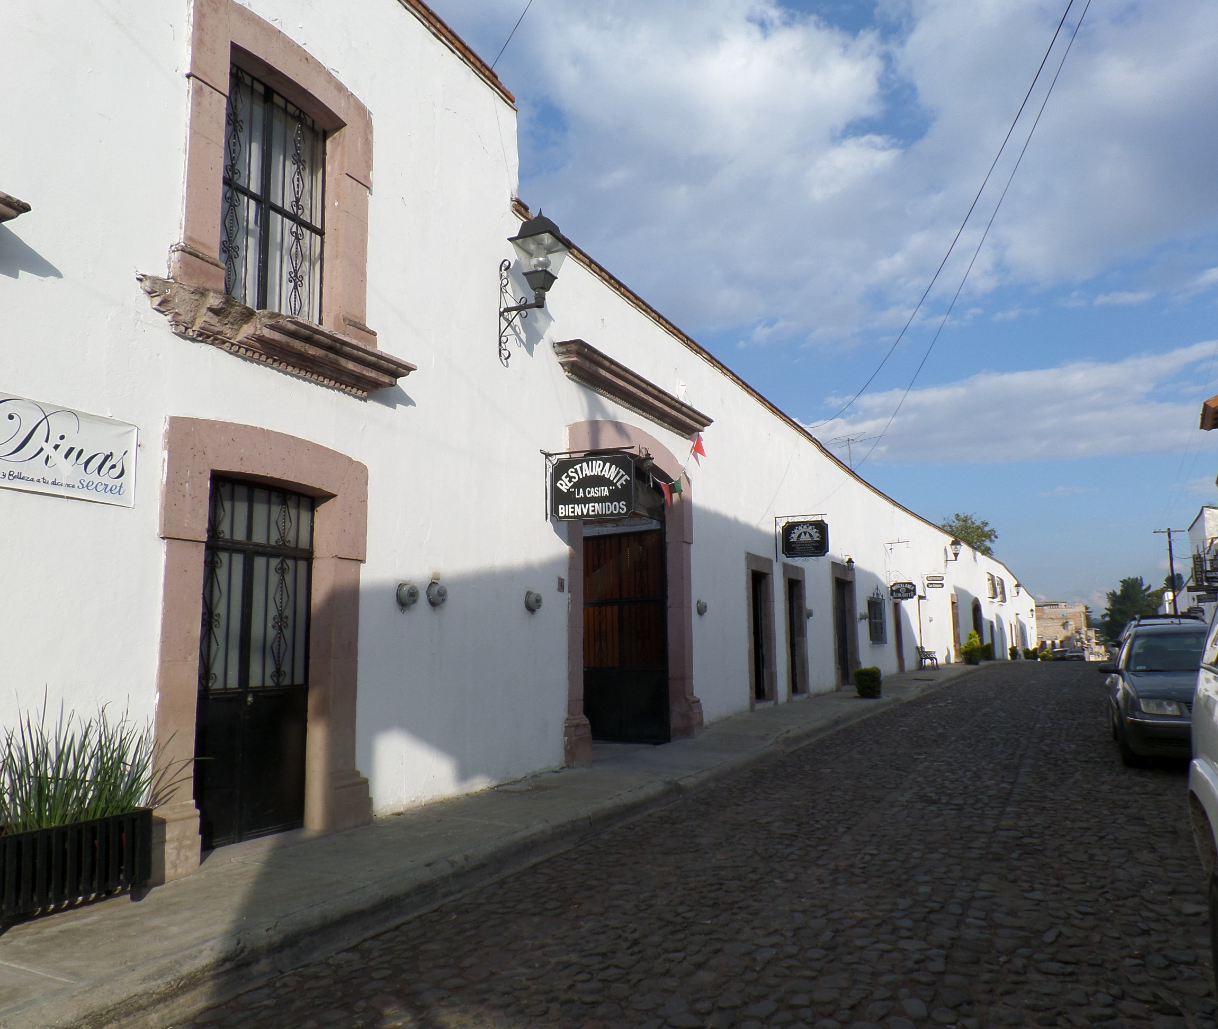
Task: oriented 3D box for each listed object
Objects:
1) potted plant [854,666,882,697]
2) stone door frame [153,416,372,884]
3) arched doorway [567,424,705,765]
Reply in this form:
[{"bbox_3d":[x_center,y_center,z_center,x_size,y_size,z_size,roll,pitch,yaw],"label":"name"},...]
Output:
[{"bbox_3d":[5.457,3.529,19.171,0.600,0.620,0.600,-5,-9,27],"label":"potted plant"},{"bbox_3d":[-2.386,0.820,6.364,0.300,2.880,1.930,-5,-9,27],"label":"stone door frame"},{"bbox_3d":[0.246,0.874,11.721,0.450,4.070,3.850,-5,-9,27],"label":"arched doorway"}]

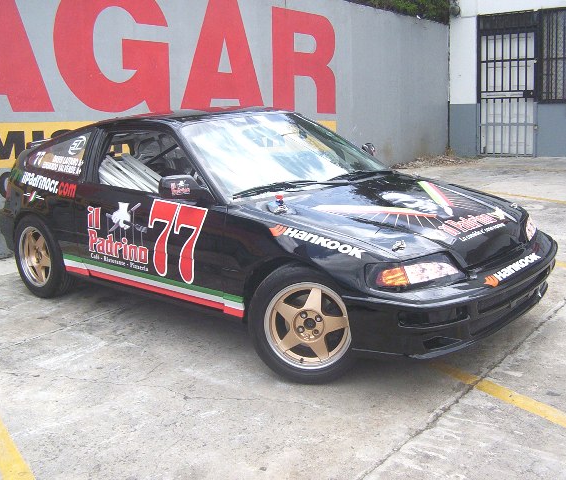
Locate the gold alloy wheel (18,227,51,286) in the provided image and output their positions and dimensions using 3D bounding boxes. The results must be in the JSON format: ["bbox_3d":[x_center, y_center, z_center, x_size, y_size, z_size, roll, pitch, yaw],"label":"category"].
[{"bbox_3d":[-1.585,0.099,4.817,0.407,0.407,0.180,9,16,41],"label":"gold alloy wheel"}]

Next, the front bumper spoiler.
[{"bbox_3d":[0.954,0.216,3.465,0.440,0.330,1.600,9,16,41],"label":"front bumper spoiler"}]

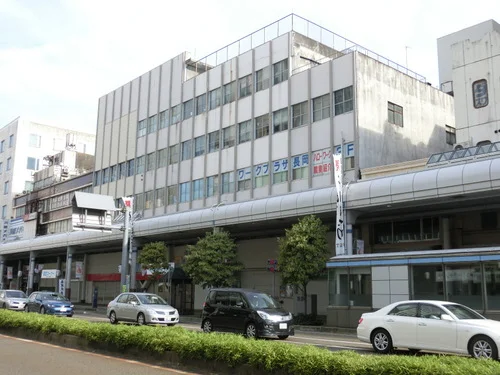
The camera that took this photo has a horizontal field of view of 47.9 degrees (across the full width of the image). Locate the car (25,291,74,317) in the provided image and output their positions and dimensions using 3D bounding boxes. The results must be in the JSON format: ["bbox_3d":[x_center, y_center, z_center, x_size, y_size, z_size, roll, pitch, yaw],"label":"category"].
[{"bbox_3d":[-12.660,7.330,35.588,1.840,1.460,4.265,10,-14,-40],"label":"car"}]

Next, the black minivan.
[{"bbox_3d":[-0.097,4.528,20.406,1.660,1.765,3.710,10,-14,-40],"label":"black minivan"}]

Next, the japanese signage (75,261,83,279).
[{"bbox_3d":[-15.164,7.315,49.824,0.580,1.470,0.060,10,-14,-40],"label":"japanese signage"}]

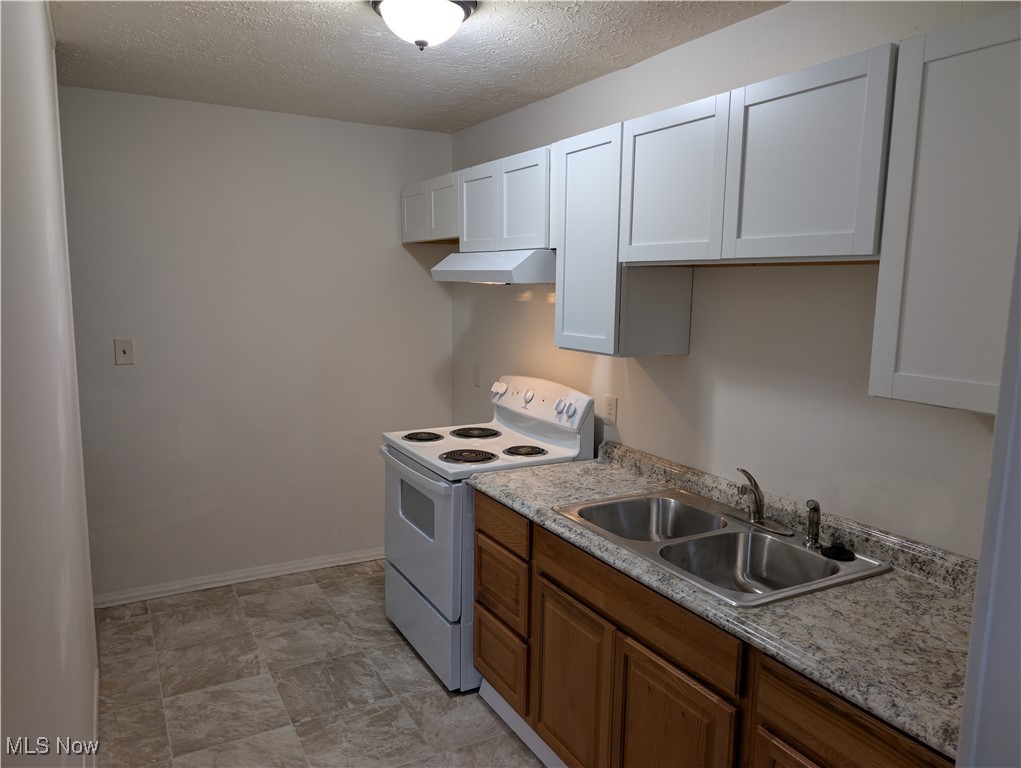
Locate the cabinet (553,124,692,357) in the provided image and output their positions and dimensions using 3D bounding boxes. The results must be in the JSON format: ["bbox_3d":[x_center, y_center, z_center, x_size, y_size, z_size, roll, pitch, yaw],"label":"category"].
[{"bbox_3d":[0.400,-0.491,2.551,0.330,0.753,0.387,-4,9,-29],"label":"cabinet"}]

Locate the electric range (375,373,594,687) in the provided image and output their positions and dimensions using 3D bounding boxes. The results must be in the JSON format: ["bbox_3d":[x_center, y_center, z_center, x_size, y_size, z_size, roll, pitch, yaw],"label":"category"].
[{"bbox_3d":[-0.135,0.591,3.196,0.700,1.185,0.760,-4,9,-29],"label":"electric range"}]

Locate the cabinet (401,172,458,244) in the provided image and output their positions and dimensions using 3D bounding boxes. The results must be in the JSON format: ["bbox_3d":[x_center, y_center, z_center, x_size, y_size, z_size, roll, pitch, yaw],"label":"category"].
[{"bbox_3d":[-0.279,-0.894,3.703,0.330,0.300,0.750,-4,9,-29],"label":"cabinet"}]

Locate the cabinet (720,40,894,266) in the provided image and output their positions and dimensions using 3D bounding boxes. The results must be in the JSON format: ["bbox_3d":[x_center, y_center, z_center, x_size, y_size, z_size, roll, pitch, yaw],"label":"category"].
[{"bbox_3d":[0.832,-0.529,1.781,0.330,0.448,0.452,-4,9,-29],"label":"cabinet"}]

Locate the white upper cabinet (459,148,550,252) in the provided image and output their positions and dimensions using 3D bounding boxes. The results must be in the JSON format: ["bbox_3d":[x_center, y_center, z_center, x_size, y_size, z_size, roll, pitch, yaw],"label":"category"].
[{"bbox_3d":[0.097,-0.752,3.054,0.330,0.375,0.775,-4,9,-29],"label":"white upper cabinet"}]

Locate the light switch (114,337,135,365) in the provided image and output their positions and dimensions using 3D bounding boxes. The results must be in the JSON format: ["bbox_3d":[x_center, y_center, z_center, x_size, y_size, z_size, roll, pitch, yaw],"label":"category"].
[{"bbox_3d":[-1.846,-0.154,3.391,0.076,0.120,0.010,-4,9,-29],"label":"light switch"}]

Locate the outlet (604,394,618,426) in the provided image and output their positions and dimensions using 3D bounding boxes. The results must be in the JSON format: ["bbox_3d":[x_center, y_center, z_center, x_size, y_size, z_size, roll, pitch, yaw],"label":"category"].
[{"bbox_3d":[0.417,0.109,2.924,0.008,0.118,0.075,-4,9,-29],"label":"outlet"}]

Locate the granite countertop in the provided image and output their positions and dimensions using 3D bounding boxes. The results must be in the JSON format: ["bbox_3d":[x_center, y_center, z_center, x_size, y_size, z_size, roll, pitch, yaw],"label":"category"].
[{"bbox_3d":[0.569,0.428,2.051,0.638,0.118,1.828,-4,9,-29],"label":"granite countertop"}]

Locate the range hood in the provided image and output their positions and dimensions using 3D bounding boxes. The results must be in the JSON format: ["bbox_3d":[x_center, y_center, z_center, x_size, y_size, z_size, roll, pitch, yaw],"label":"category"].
[{"bbox_3d":[0.032,-0.499,3.058,0.472,0.129,0.770,-4,9,-29],"label":"range hood"}]

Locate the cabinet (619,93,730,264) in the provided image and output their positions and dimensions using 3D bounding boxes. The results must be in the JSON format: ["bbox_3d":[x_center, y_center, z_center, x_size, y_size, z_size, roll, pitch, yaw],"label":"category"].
[{"bbox_3d":[0.609,-0.588,2.167,0.330,0.448,0.448,-4,9,-29],"label":"cabinet"}]

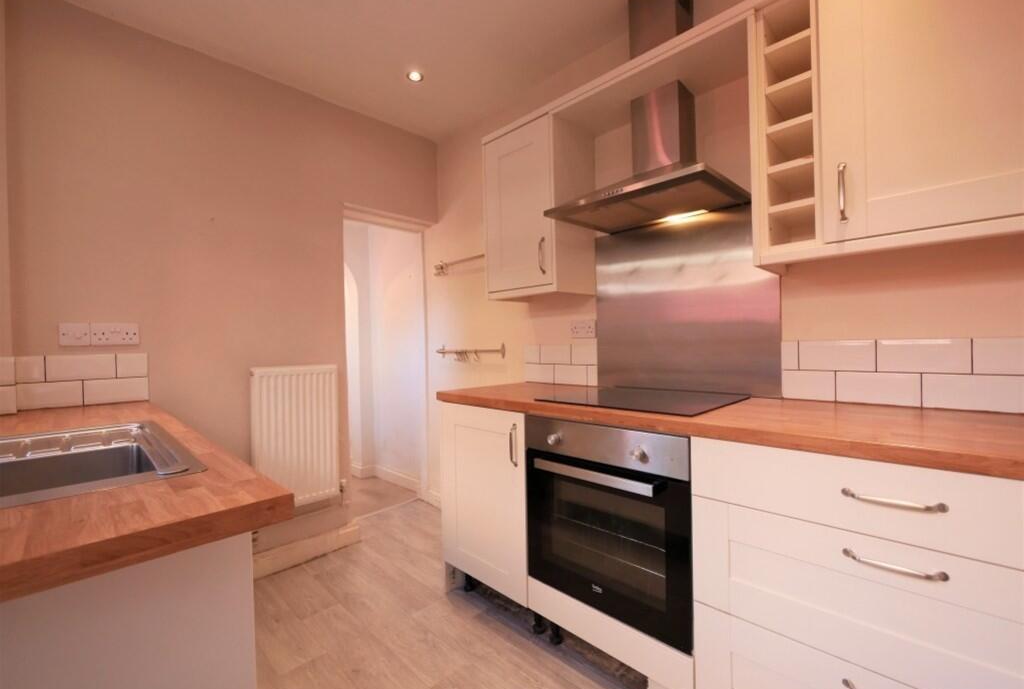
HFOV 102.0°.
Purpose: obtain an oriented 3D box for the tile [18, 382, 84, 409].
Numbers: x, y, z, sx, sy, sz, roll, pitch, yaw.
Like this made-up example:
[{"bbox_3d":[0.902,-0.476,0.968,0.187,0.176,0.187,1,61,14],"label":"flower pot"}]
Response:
[{"bbox_3d":[-1.803,0.199,1.623,0.173,0.100,0.010,-1,0,-43],"label":"tile"}]

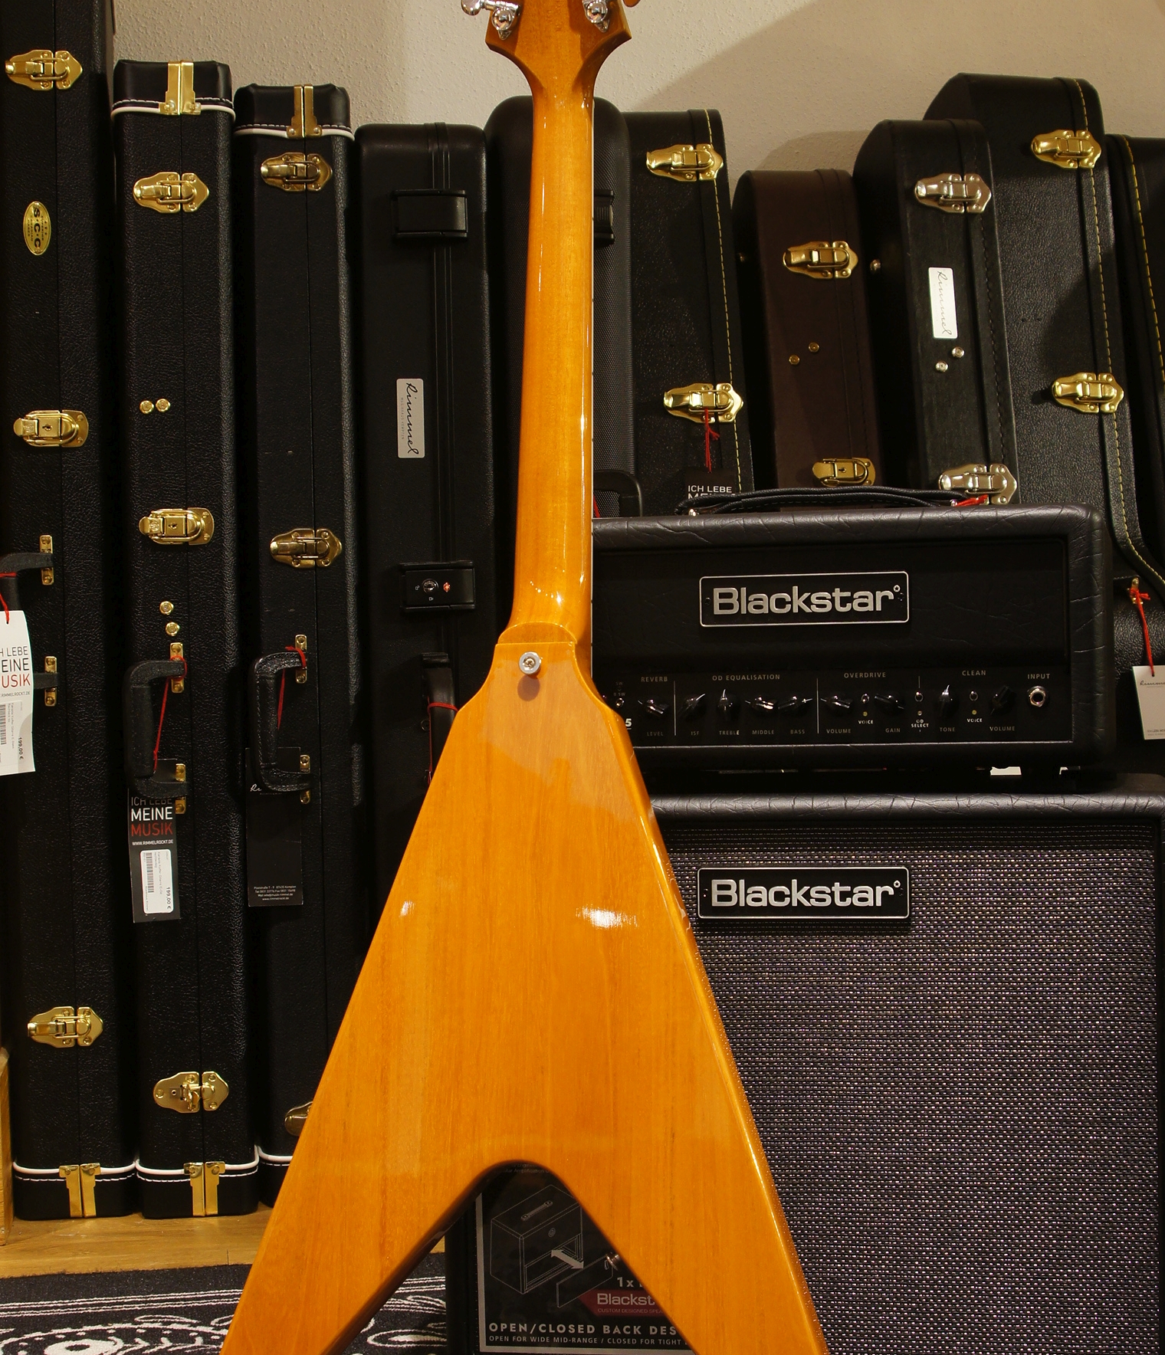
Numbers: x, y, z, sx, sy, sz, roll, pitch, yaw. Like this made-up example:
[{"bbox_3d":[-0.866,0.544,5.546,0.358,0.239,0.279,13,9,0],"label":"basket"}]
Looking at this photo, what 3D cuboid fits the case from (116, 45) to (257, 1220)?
[{"bbox_3d":[-0.378,-0.038,2.227,0.112,1.077,0.360,-1,1,-3],"label":"case"}]

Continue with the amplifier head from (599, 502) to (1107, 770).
[{"bbox_3d":[0.173,-0.022,1.627,0.420,0.193,0.190,-1,1,9],"label":"amplifier head"}]

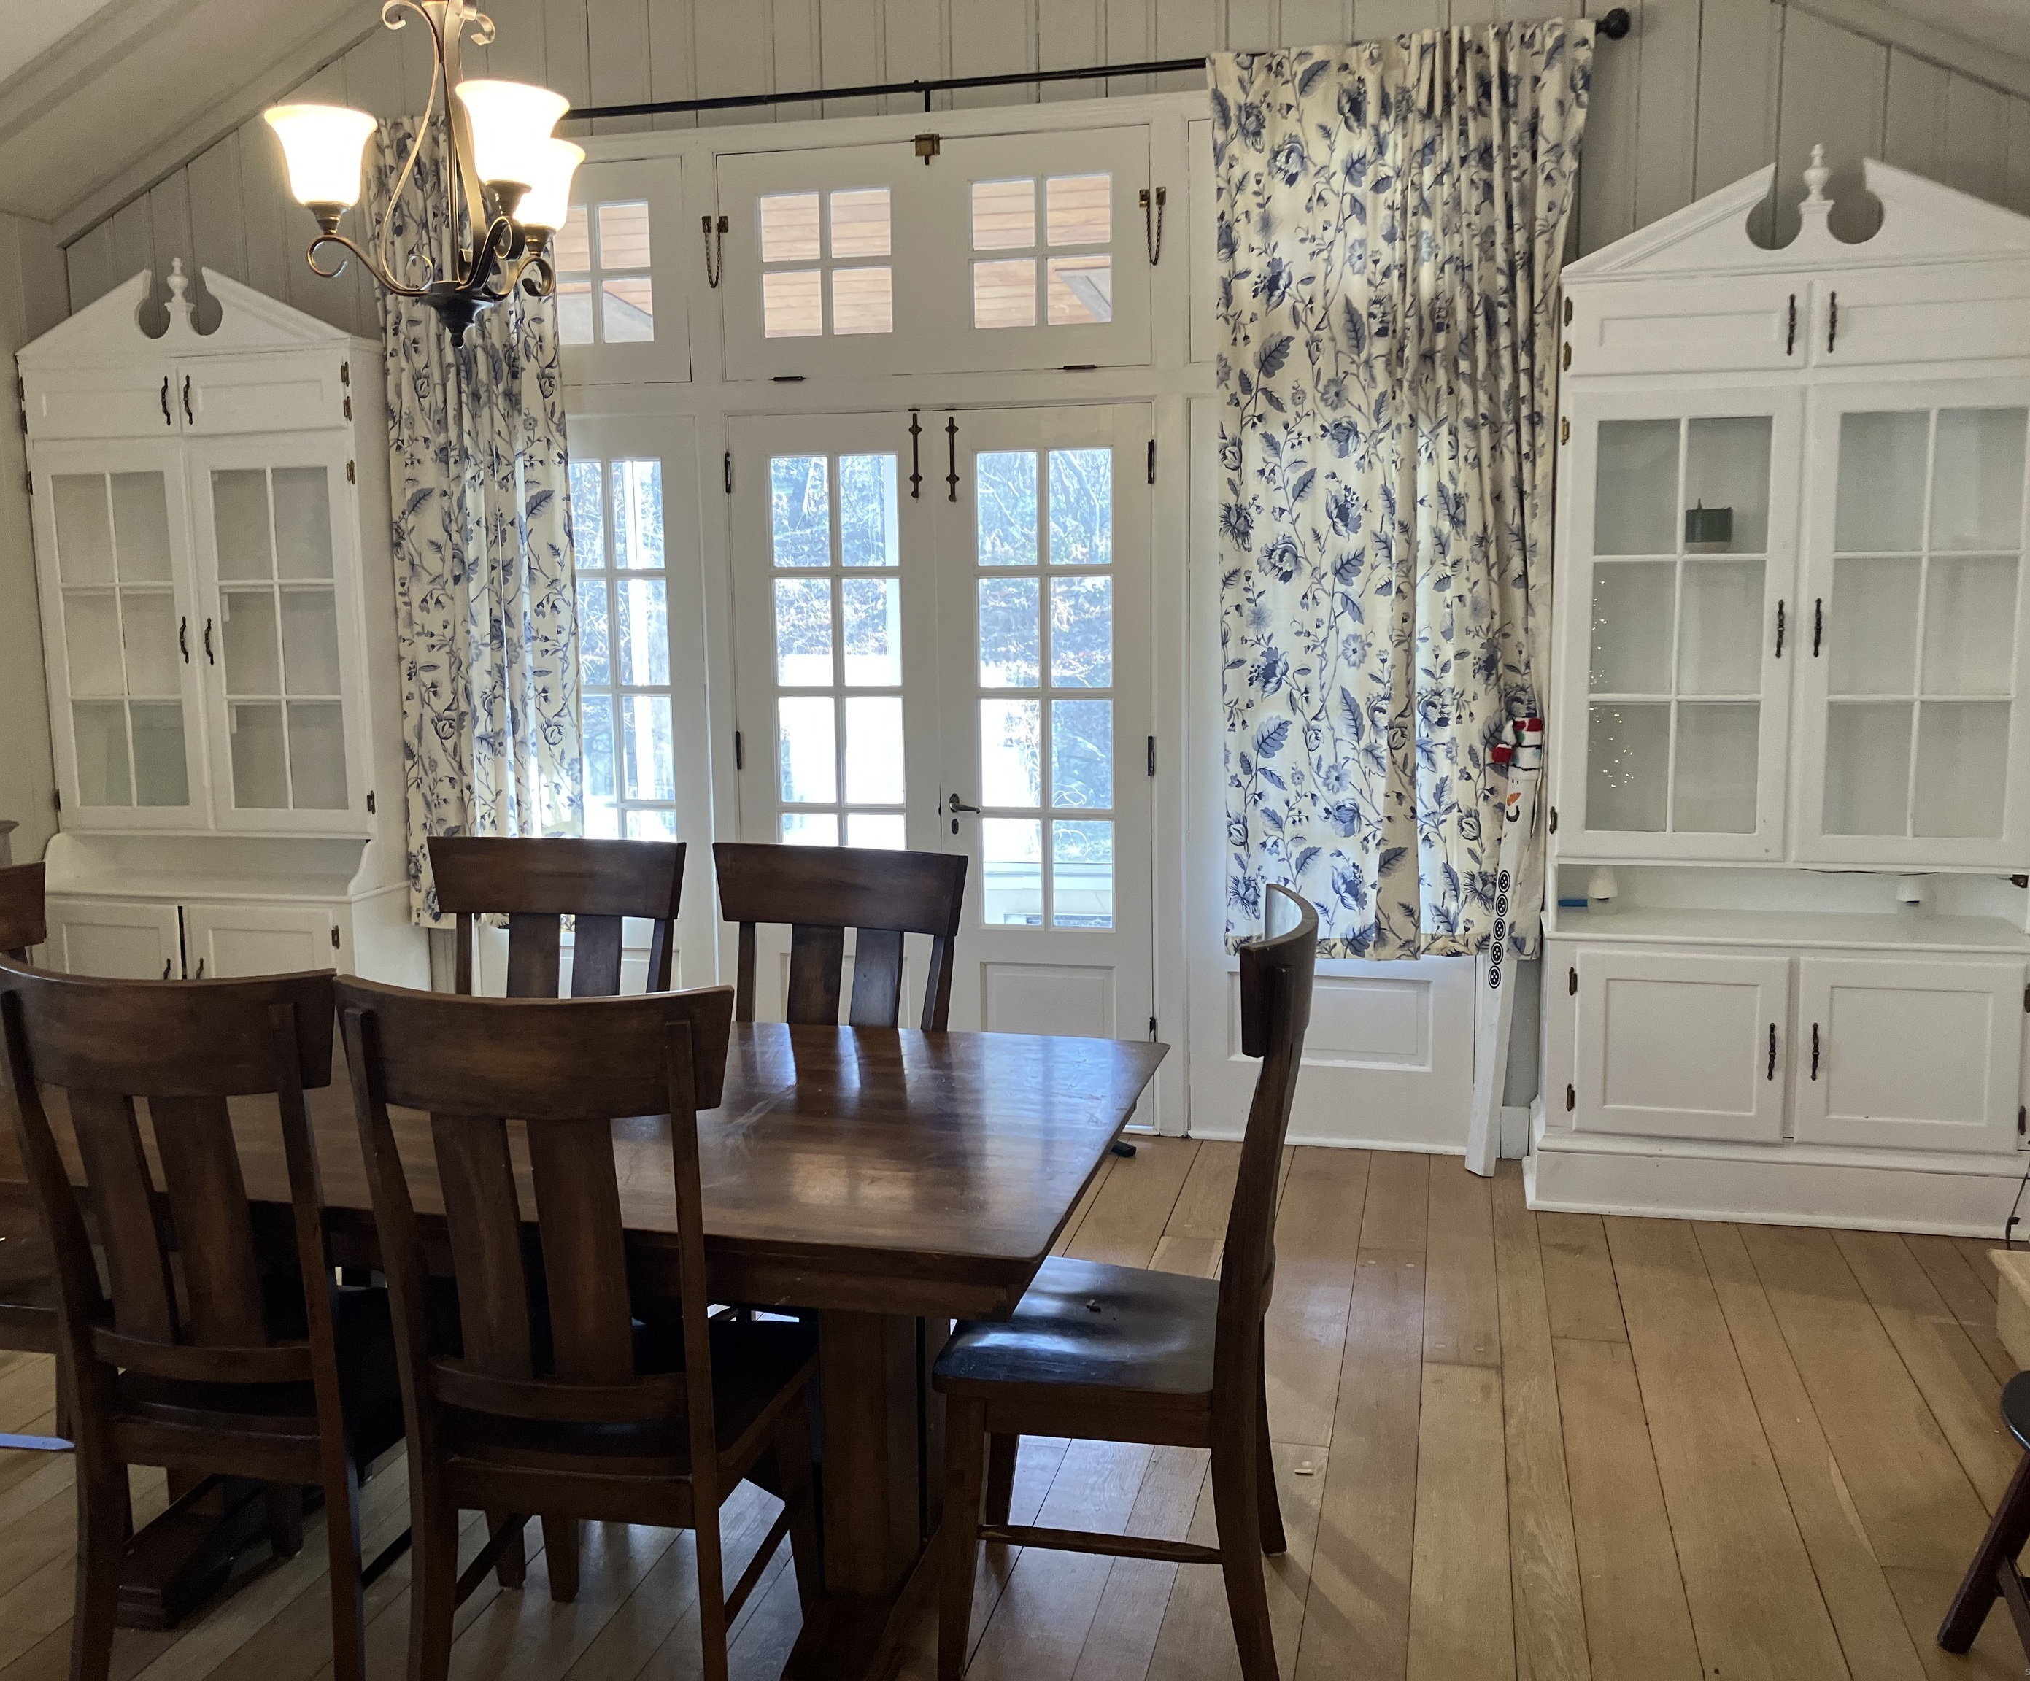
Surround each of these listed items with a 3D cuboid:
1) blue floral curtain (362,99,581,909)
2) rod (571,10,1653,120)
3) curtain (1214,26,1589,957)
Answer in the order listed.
[{"bbox_3d":[-1.557,-0.898,5.307,0.650,2.350,0.110,1,9,14],"label":"blue floral curtain"},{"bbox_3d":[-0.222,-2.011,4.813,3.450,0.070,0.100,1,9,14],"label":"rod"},{"bbox_3d":[0.974,-0.840,4.695,0.900,2.360,0.110,1,9,14],"label":"curtain"}]

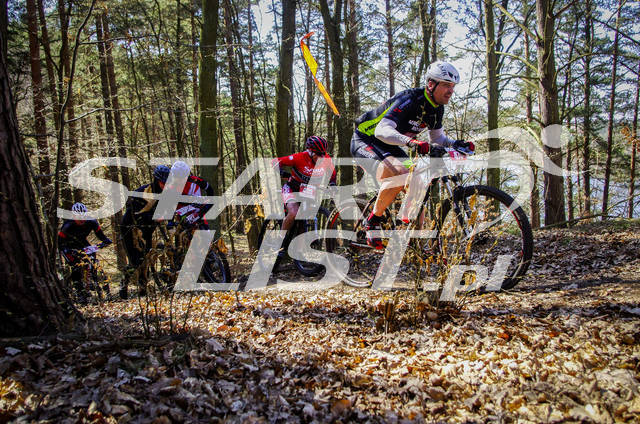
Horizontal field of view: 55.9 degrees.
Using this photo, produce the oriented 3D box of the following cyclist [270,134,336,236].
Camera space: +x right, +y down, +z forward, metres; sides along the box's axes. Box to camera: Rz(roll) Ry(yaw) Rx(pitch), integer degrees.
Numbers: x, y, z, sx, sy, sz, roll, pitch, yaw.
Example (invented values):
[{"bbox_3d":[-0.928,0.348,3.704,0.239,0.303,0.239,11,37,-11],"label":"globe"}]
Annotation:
[{"bbox_3d":[-0.178,-0.199,6.500,0.660,1.240,0.880,-4,3,-27],"label":"following cyclist"}]

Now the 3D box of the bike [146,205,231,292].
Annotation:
[{"bbox_3d":[-1.635,0.454,7.500,0.680,1.050,1.720,-4,4,-37],"label":"bike"}]

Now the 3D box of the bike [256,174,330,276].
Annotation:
[{"bbox_3d":[-0.312,0.137,6.600,0.700,1.060,1.750,-4,3,-31],"label":"bike"}]

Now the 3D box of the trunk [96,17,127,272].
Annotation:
[{"bbox_3d":[-4.470,-1.421,12.863,0.230,5.430,0.230,-5,3,0],"label":"trunk"}]

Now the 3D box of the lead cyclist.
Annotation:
[{"bbox_3d":[0.705,-0.431,4.600,0.970,1.420,0.620,0,4,38],"label":"lead cyclist"}]

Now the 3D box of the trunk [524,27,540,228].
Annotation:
[{"bbox_3d":[4.886,-1.925,13.883,0.220,4.630,0.220,-3,3,0],"label":"trunk"}]

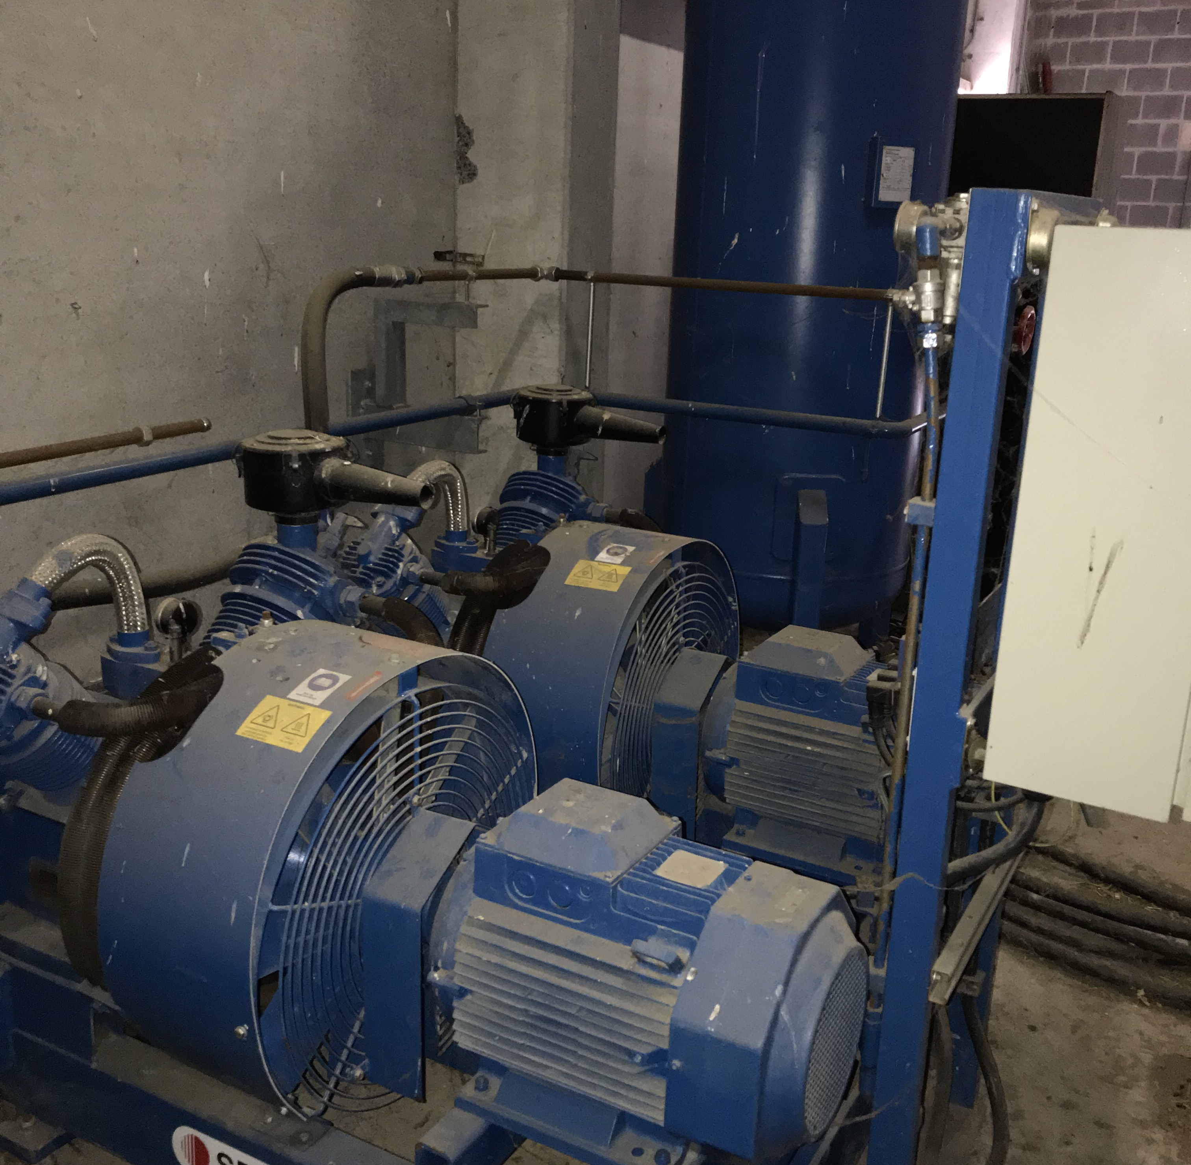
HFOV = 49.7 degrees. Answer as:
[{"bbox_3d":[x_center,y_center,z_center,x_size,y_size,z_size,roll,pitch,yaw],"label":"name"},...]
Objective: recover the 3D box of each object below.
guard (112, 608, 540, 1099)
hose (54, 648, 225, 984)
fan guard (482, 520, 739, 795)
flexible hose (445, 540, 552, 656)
[{"bbox_3d":[-0.418,0.467,2.214,0.351,0.750,0.784,10,16,27],"label":"guard"},{"bbox_3d":[-0.742,0.380,2.057,0.196,0.504,0.291,10,16,27],"label":"hose"},{"bbox_3d":[0.086,0.261,3.115,0.353,0.753,0.784,10,16,27],"label":"fan guard"},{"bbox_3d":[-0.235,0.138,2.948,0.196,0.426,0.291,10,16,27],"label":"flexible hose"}]

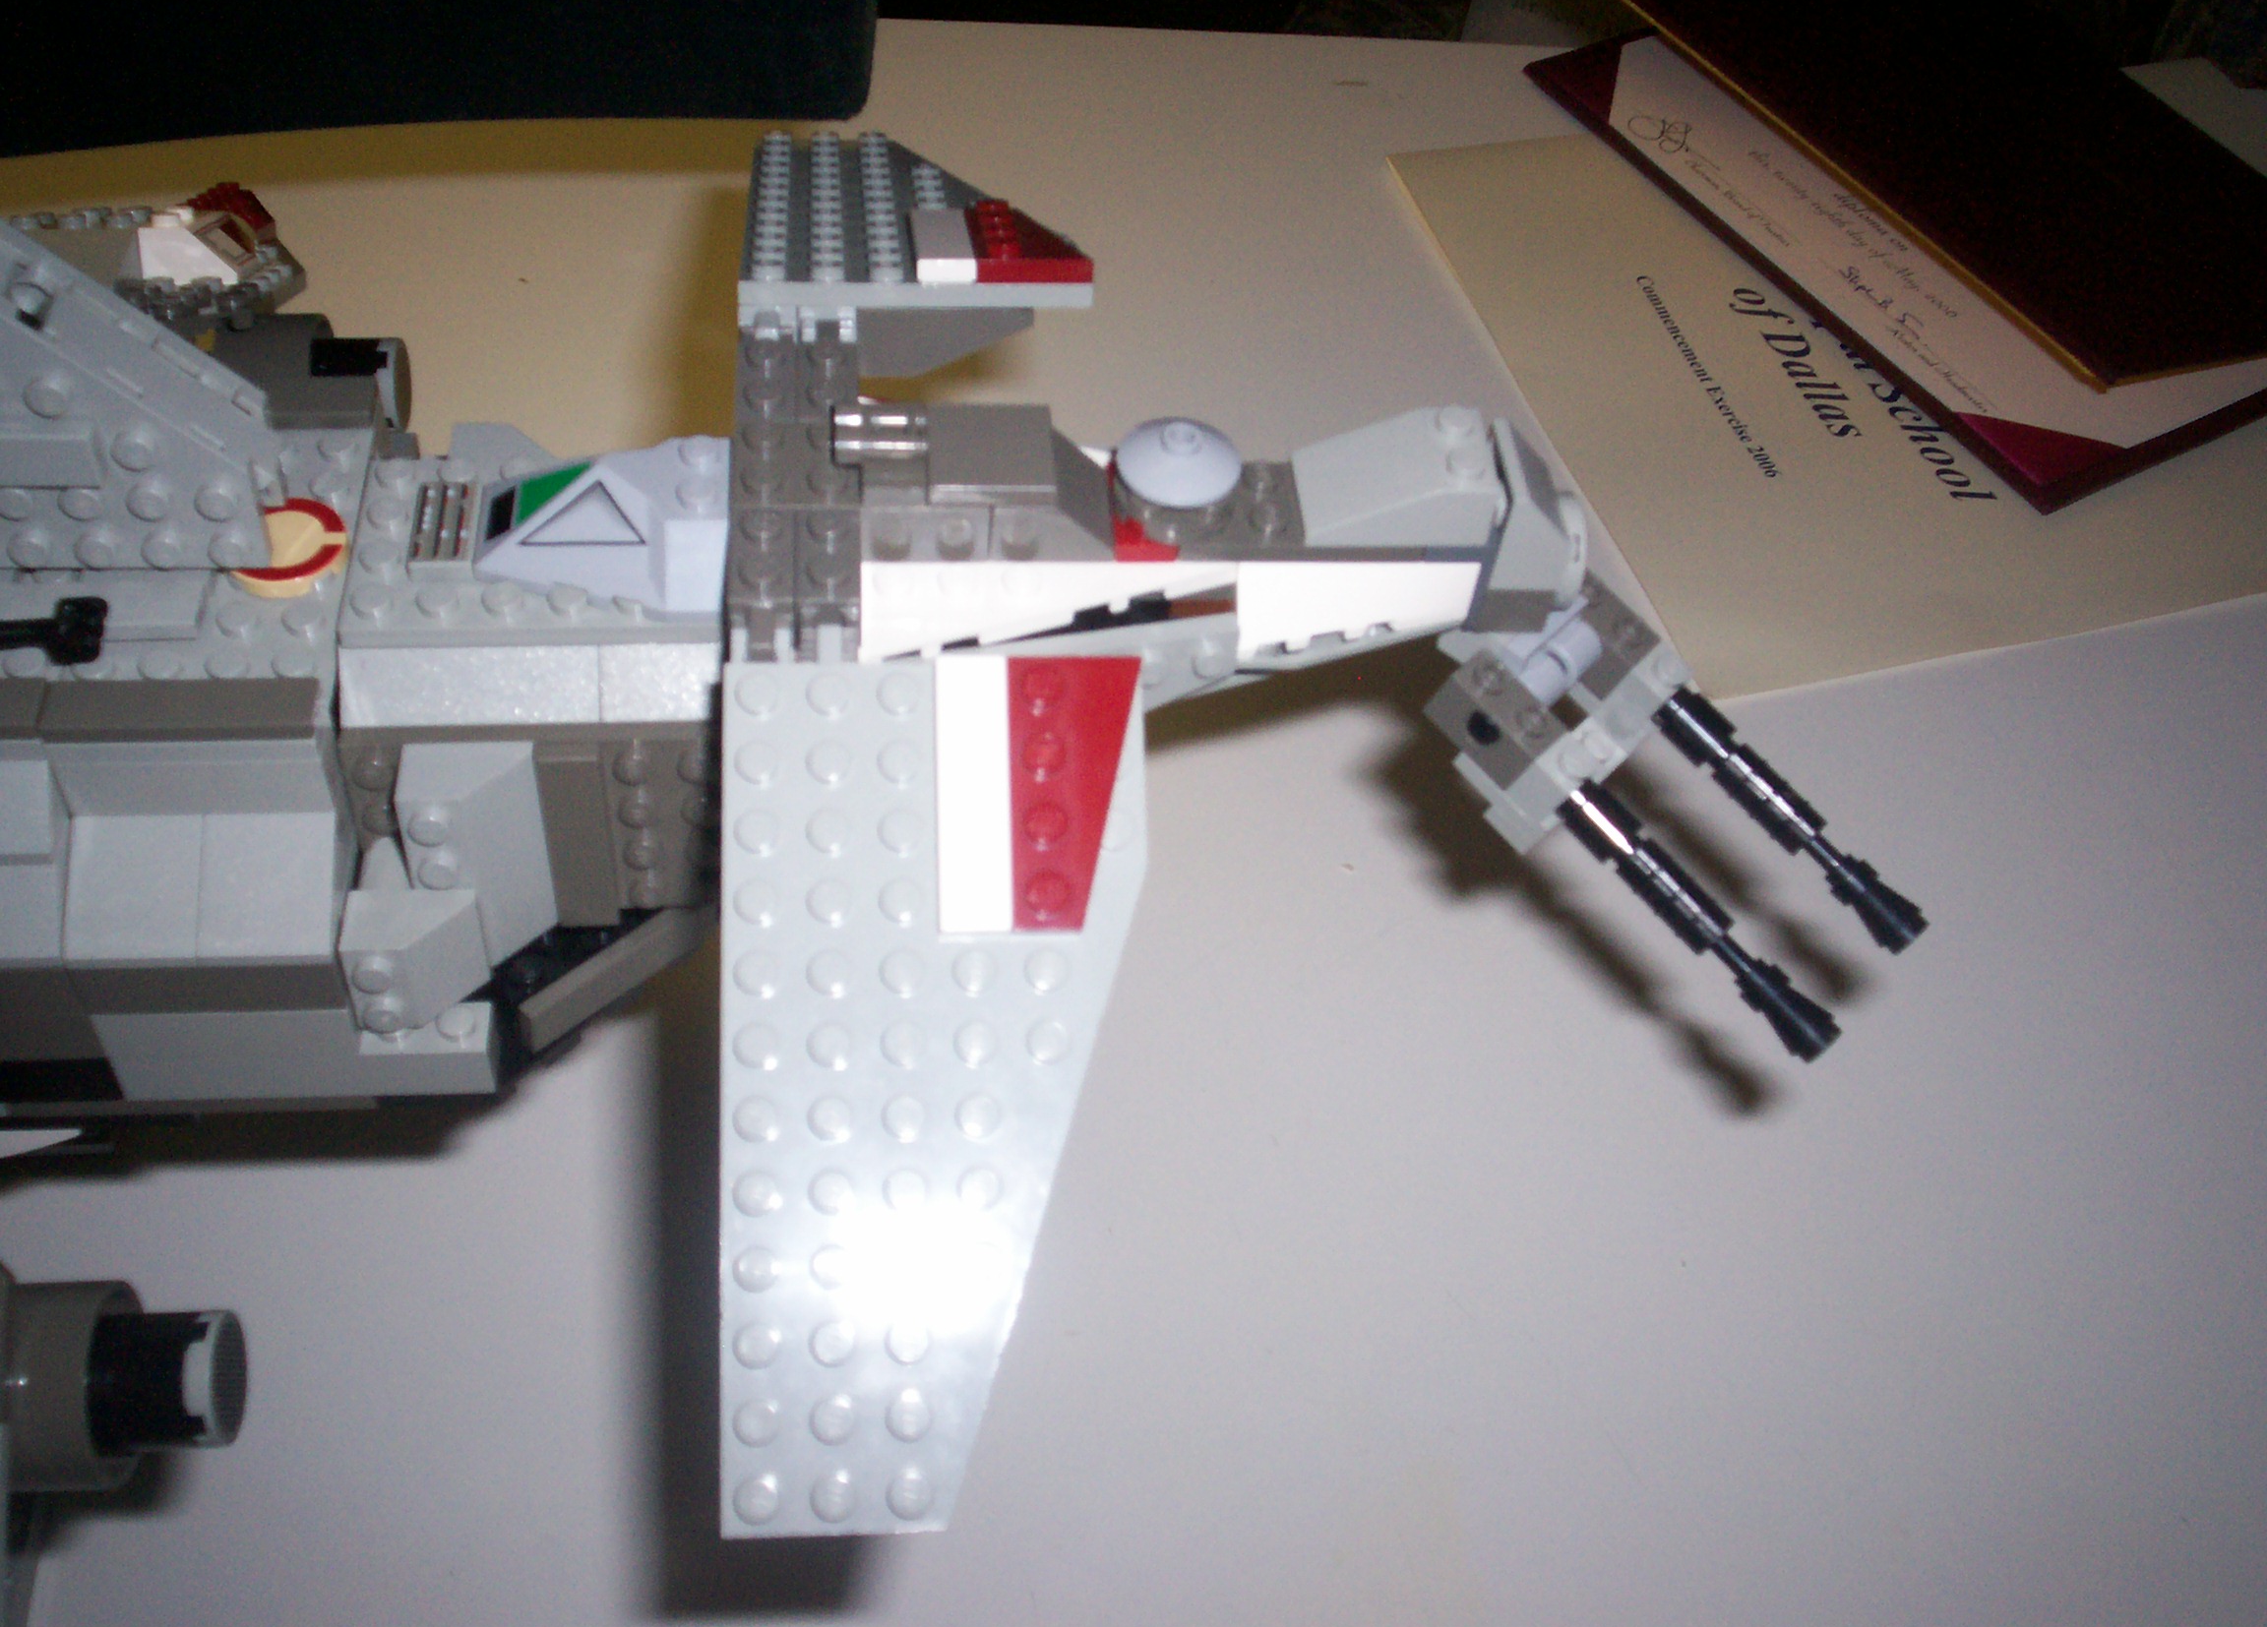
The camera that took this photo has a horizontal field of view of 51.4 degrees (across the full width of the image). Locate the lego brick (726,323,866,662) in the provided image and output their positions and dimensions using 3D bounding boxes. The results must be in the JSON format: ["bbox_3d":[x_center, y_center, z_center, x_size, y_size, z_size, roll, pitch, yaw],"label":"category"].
[{"bbox_3d":[-0.042,-0.042,0.295,0.016,0.005,0.056,-1,51,-6],"label":"lego brick"}]

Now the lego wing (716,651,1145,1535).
[{"bbox_3d":[-0.021,0.030,0.261,0.048,0.008,0.096,0,78,-9],"label":"lego wing"}]

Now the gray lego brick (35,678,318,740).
[{"bbox_3d":[-0.113,-0.012,0.280,0.032,0.004,0.008,-1,51,-6],"label":"gray lego brick"}]

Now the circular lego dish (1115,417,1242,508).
[{"bbox_3d":[0.006,-0.046,0.299,0.016,0.005,0.016,3,50,-4],"label":"circular lego dish"}]

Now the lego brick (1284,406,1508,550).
[{"bbox_3d":[0.033,-0.044,0.304,0.024,0.011,0.016,-1,51,-6],"label":"lego brick"}]

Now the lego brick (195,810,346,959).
[{"bbox_3d":[-0.107,0.007,0.294,0.016,0.010,0.023,-1,49,-6],"label":"lego brick"}]

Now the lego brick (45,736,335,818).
[{"bbox_3d":[-0.115,-0.007,0.291,0.032,0.013,0.008,-1,49,-6],"label":"lego brick"}]

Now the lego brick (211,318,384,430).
[{"bbox_3d":[-0.114,-0.058,0.318,0.026,0.007,0.015,-1,51,-6],"label":"lego brick"}]

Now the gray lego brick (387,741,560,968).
[{"bbox_3d":[-0.085,0.007,0.305,0.016,0.032,0.011,-1,44,-7],"label":"gray lego brick"}]

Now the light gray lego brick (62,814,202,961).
[{"bbox_3d":[-0.123,0.007,0.292,0.016,0.010,0.023,-1,49,-6],"label":"light gray lego brick"}]

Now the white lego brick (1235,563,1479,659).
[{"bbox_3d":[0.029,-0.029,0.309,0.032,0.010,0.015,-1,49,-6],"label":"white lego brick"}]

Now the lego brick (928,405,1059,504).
[{"bbox_3d":[-0.018,-0.045,0.297,0.016,0.004,0.016,-1,51,-6],"label":"lego brick"}]

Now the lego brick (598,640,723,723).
[{"bbox_3d":[-0.060,-0.018,0.304,0.016,0.010,0.016,-1,49,-6],"label":"lego brick"}]

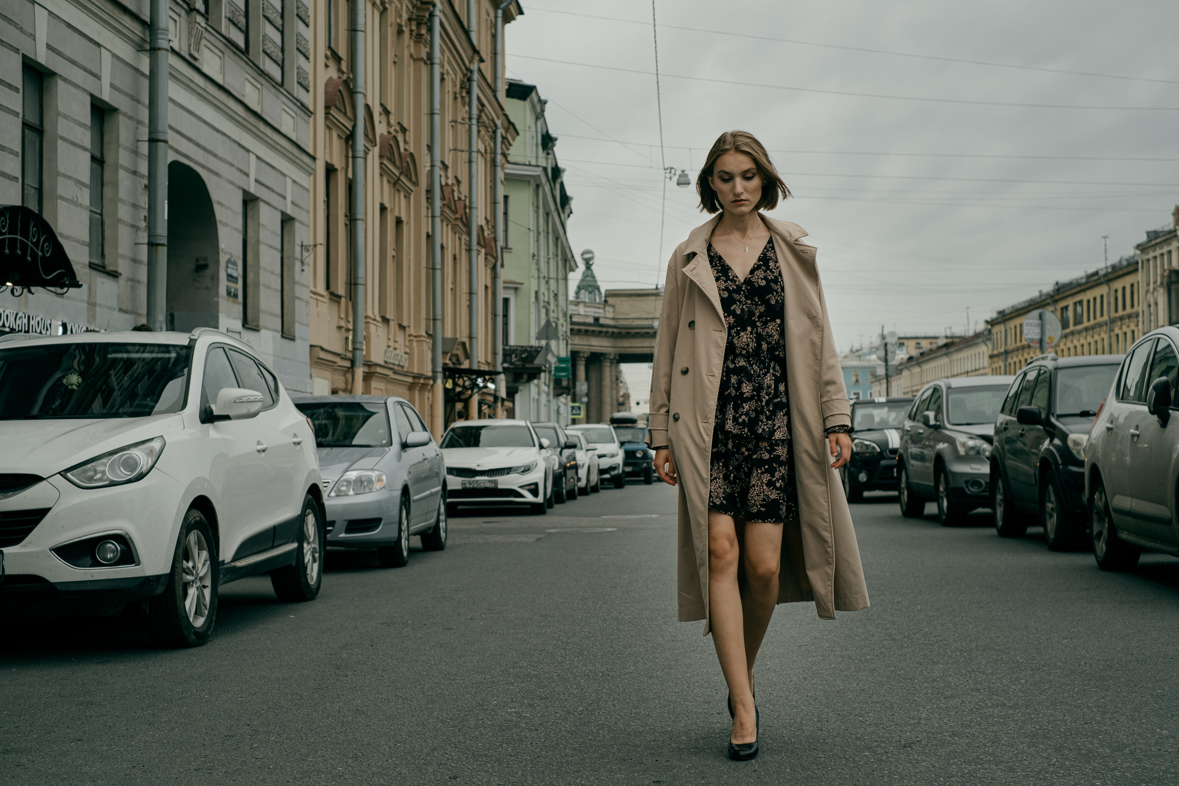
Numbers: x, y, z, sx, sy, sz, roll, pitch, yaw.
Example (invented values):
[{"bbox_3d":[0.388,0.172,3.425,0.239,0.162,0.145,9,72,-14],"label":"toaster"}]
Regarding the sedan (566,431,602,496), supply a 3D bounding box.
[{"bbox_3d":[-0.740,1.510,38.900,1.760,1.450,4.500,0,-2,5],"label":"sedan"}]

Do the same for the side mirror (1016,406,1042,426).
[{"bbox_3d":[3.890,0.200,15.400,0.205,0.175,0.140,0,-2,6],"label":"side mirror"}]

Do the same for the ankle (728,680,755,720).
[{"bbox_3d":[0.432,0.877,4.960,0.075,0.115,0.100,0,-2,4],"label":"ankle"}]

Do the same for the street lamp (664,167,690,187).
[{"bbox_3d":[2.380,-5.850,47.000,0.660,0.550,0.420,0,-2,3],"label":"street lamp"}]

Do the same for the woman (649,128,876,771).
[{"bbox_3d":[0.485,0.115,4.980,0.640,1.750,0.620,0,-2,5],"label":"woman"}]

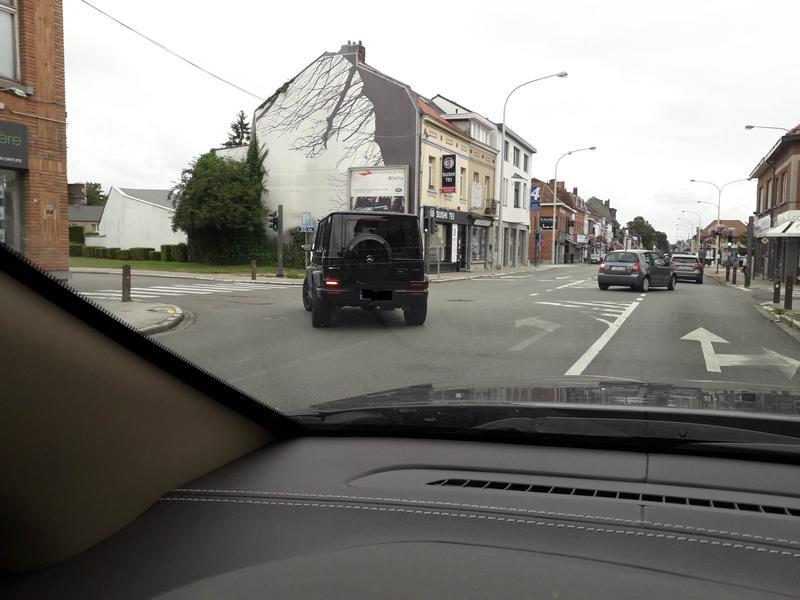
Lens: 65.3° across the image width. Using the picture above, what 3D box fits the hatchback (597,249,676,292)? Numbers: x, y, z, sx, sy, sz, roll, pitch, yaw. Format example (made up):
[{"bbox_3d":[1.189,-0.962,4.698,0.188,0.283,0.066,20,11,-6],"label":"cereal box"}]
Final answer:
[{"bbox_3d":[9.011,-1.109,23.316,3.680,1.470,1.680,-4,7,-44],"label":"hatchback"}]

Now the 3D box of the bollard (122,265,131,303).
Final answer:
[{"bbox_3d":[-6.111,-0.367,13.907,0.165,0.813,0.165,1,5,0],"label":"bollard"}]

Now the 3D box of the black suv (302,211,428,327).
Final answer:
[{"bbox_3d":[-0.792,-0.623,12.284,2.000,1.970,4.800,0,5,-11],"label":"black suv"}]

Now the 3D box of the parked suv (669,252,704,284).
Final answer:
[{"bbox_3d":[15.182,-1.716,33.179,1.800,1.560,4.300,3,5,24],"label":"parked suv"}]

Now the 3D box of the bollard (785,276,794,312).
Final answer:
[{"bbox_3d":[9.136,-0.161,14.618,0.165,0.784,0.165,1,5,0],"label":"bollard"}]

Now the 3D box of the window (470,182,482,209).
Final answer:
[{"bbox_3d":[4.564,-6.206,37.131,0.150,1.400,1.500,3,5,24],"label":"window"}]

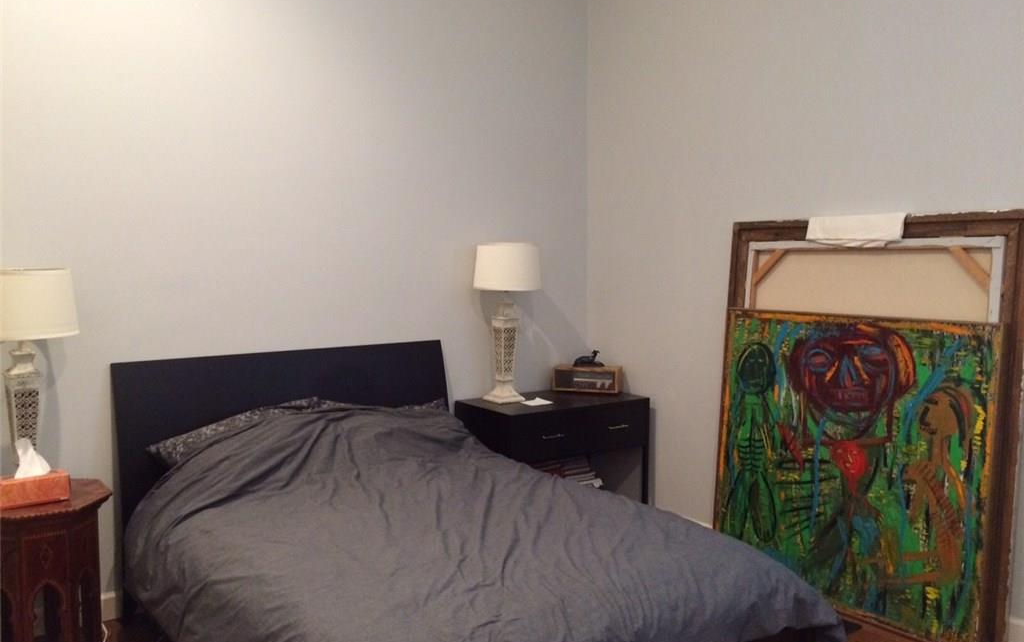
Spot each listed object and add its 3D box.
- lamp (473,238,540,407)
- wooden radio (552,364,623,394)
[{"bbox_3d":[-0.019,0.010,4.495,0.356,0.819,0.356,0,4,0],"label":"lamp"},{"bbox_3d":[0.427,0.328,4.821,0.367,0.135,0.162,1,4,15],"label":"wooden radio"}]

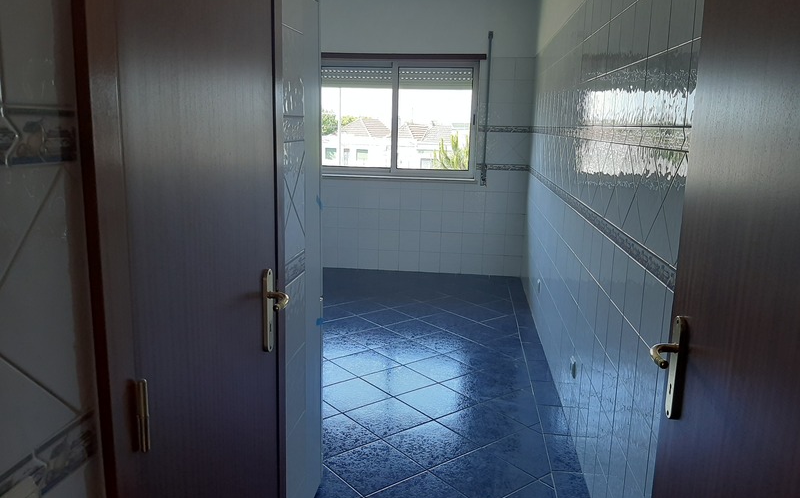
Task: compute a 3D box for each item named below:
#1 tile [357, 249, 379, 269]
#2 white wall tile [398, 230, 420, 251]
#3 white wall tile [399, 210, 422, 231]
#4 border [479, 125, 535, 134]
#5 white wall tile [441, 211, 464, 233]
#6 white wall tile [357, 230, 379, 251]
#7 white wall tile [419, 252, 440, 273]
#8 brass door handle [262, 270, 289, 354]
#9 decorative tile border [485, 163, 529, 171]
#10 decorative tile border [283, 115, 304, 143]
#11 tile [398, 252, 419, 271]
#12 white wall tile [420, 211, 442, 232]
[{"bbox_3d":[-0.312,0.100,6.093,0.200,0.200,0.010,3,11,6],"label":"tile"},{"bbox_3d":[0.092,-0.078,6.031,0.200,0.199,0.010,2,11,6],"label":"white wall tile"},{"bbox_3d":[0.097,-0.274,5.992,0.200,0.199,0.010,2,11,6],"label":"white wall tile"},{"bbox_3d":[0.965,-1.091,5.708,0.490,0.060,0.010,3,11,6],"label":"border"},{"bbox_3d":[0.498,-0.257,5.949,0.200,0.199,0.010,2,11,6],"label":"white wall tile"},{"bbox_3d":[-0.309,-0.095,6.074,0.200,0.199,0.010,2,11,6],"label":"white wall tile"},{"bbox_3d":[0.288,0.127,6.028,0.200,0.200,0.010,3,11,6],"label":"white wall tile"},{"bbox_3d":[-0.274,0.146,1.359,0.052,0.195,0.119,2,11,6],"label":"brass door handle"},{"bbox_3d":[0.988,-0.753,5.793,0.425,0.060,0.012,2,11,6],"label":"decorative tile border"},{"bbox_3d":[-0.267,-0.299,1.552,0.010,0.062,0.190,3,11,6],"label":"decorative tile border"},{"bbox_3d":[0.088,0.118,6.070,0.200,0.196,0.010,2,11,6],"label":"tile"},{"bbox_3d":[0.297,-0.266,5.949,0.200,0.200,0.010,3,11,6],"label":"white wall tile"}]

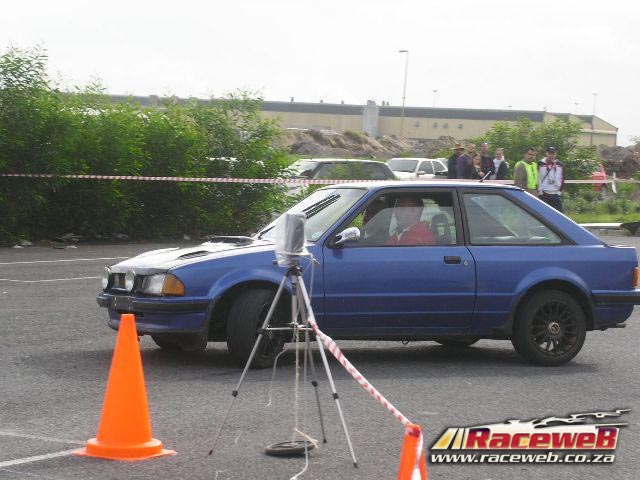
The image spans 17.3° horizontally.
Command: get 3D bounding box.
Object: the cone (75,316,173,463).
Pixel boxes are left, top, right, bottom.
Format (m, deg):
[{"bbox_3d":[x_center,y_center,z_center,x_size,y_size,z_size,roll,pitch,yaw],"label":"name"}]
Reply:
[{"bbox_3d":[-1.002,0.745,10.939,0.390,0.725,0.390,4,3,40],"label":"cone"}]

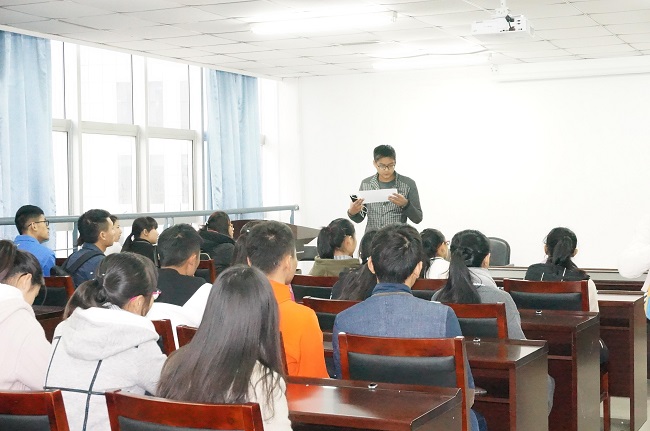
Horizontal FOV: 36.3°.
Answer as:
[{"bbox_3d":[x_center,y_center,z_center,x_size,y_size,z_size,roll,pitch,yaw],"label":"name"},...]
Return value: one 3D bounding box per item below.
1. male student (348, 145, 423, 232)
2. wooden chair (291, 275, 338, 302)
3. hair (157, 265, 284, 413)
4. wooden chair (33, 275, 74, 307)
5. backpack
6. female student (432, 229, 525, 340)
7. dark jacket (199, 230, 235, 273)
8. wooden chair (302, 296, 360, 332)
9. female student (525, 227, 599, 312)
[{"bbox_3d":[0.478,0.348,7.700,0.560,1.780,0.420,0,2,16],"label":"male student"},{"bbox_3d":[0.131,0.823,6.310,0.480,0.930,0.540,0,2,26],"label":"wooden chair"},{"bbox_3d":[-0.285,0.346,2.707,0.310,0.420,0.270,0,2,26],"label":"hair"},{"bbox_3d":[-1.684,0.849,6.376,0.480,0.930,0.540,0,2,22],"label":"wooden chair"},{"bbox_3d":[-1.620,0.473,6.360,0.330,0.480,0.280,0,2,28],"label":"backpack"},{"bbox_3d":[0.820,0.688,4.930,0.500,1.250,0.780,0,2,26],"label":"female student"},{"bbox_3d":[-0.847,0.440,7.600,0.460,0.660,0.420,0,2,28],"label":"dark jacket"},{"bbox_3d":[0.225,0.855,4.990,0.480,0.930,0.540,0,2,26],"label":"wooden chair"},{"bbox_3d":[1.451,0.669,5.878,0.480,1.220,0.750,0,2,22],"label":"female student"}]

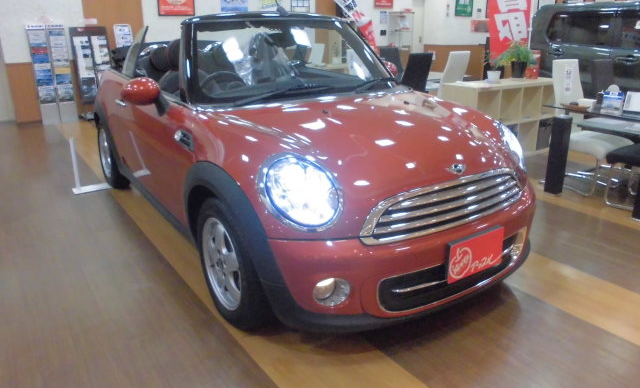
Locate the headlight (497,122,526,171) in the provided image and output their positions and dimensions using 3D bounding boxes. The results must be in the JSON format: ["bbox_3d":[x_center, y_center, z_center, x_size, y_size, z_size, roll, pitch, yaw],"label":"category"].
[{"bbox_3d":[0.962,-0.243,2.409,0.235,0.245,0.200,-13,22,-31],"label":"headlight"}]

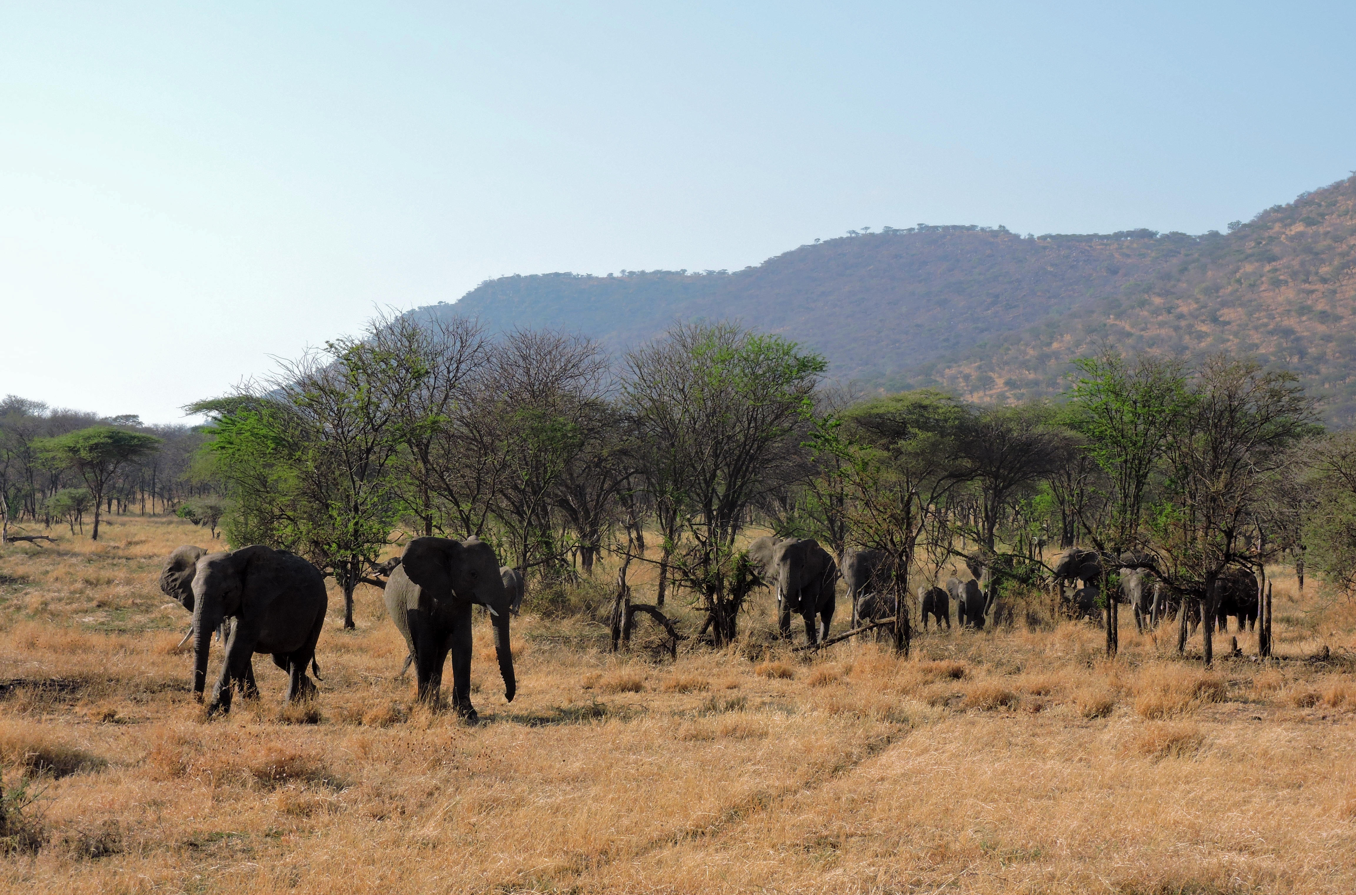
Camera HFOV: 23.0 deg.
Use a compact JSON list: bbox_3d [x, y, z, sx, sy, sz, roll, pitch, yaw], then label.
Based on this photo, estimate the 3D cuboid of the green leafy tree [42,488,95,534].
[{"bbox_3d":[-34.240,3.599,187.000,2.856,2.618,2.713,0,-1,0],"label":"green leafy tree"}]

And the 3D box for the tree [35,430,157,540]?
[{"bbox_3d":[-31.412,1.976,180.000,6.872,6.185,6.529,0,-1,0],"label":"tree"}]

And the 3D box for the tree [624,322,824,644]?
[{"bbox_3d":[1.038,0.823,75.000,4.534,7.302,4.307,0,-1,0],"label":"tree"}]

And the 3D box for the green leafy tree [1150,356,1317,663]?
[{"bbox_3d":[10.743,1.231,64.500,3.242,5.972,3.080,0,-1,0],"label":"green leafy tree"}]

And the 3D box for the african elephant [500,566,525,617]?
[{"bbox_3d":[-4.927,4.039,93.000,0.850,1.500,1.900,1,-1,-25],"label":"african elephant"}]

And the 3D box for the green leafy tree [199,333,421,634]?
[{"bbox_3d":[-9.660,0.803,87.000,5.840,7.944,5.256,0,-1,0],"label":"green leafy tree"}]

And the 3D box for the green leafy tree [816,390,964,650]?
[{"bbox_3d":[4.497,1.570,70.500,3.140,5.585,3.140,0,-1,0],"label":"green leafy tree"}]

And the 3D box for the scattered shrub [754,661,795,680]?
[{"bbox_3d":[1.670,3.863,57.682,0.713,0.329,0.606,0,-1,0],"label":"scattered shrub"}]

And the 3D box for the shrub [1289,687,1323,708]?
[{"bbox_3d":[9.247,3.697,49.135,0.499,0.312,0.449,0,-1,0],"label":"shrub"}]

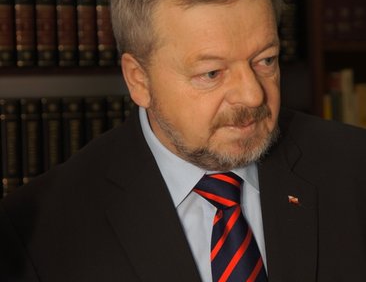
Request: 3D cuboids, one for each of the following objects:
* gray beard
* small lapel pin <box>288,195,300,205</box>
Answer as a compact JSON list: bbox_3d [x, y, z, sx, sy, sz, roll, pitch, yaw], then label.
[{"bbox_3d":[0.048,-0.009,1.690,0.142,0.083,0.100,-3,16,-32],"label":"gray beard"},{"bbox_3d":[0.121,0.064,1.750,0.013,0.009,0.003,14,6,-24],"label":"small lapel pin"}]

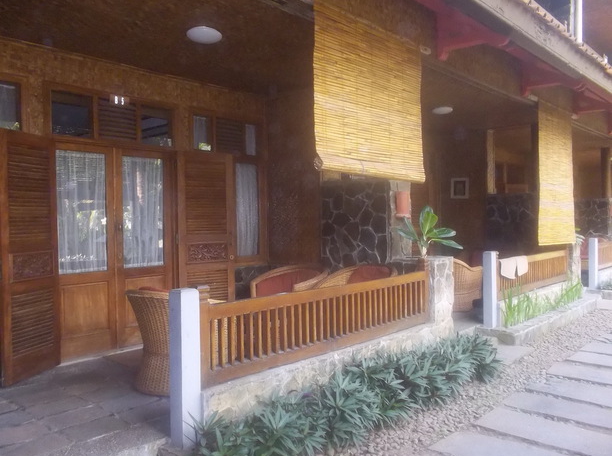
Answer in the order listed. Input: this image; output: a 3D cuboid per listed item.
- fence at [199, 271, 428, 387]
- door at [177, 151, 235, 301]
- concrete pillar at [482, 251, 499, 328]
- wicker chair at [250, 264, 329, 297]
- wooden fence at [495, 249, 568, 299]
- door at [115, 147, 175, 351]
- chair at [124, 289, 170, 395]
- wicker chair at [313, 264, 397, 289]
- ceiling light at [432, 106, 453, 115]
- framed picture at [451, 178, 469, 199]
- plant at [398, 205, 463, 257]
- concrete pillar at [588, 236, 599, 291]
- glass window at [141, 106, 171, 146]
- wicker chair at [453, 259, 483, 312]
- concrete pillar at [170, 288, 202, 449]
[{"bbox_3d":[0.253,0.740,4.278,2.640,0.533,0.070,-3,4,-44],"label":"fence"},{"bbox_3d":[-1.099,0.182,5.713,0.650,2.015,0.045,-1,1,-35],"label":"door"},{"bbox_3d":[2.200,0.725,6.118,0.130,0.903,0.130,0,1,44],"label":"concrete pillar"},{"bbox_3d":[-0.131,0.812,5.278,0.715,0.819,0.728,0,1,44],"label":"wicker chair"},{"bbox_3d":[3.202,0.605,7.172,0.070,0.520,2.691,0,1,44],"label":"wooden fence"},{"bbox_3d":[-1.659,0.236,5.333,0.622,2.009,0.060,-3,4,-44],"label":"door"},{"bbox_3d":[-1.062,0.891,4.287,0.680,0.800,0.670,-3,4,-44],"label":"chair"},{"bbox_3d":[0.482,0.808,5.000,0.715,0.819,0.728,0,1,44],"label":"wicker chair"},{"bbox_3d":[1.921,-1.653,7.220,0.290,0.085,0.290,0,3,0],"label":"ceiling light"},{"bbox_3d":[2.781,-0.708,9.266,0.338,0.369,0.030,0,1,44],"label":"framed picture"},{"bbox_3d":[1.310,0.037,5.400,0.590,0.560,0.560,0,3,0],"label":"plant"},{"bbox_3d":[5.155,0.637,9.227,0.130,0.903,0.130,0,1,44],"label":"concrete pillar"},{"bbox_3d":[-1.555,-1.072,5.359,0.367,0.408,0.050,-3,4,-44],"label":"glass window"},{"bbox_3d":[2.117,0.750,7.301,0.670,0.780,0.670,-3,4,-44],"label":"wicker chair"},{"bbox_3d":[-0.773,0.893,3.307,0.127,1.017,0.125,-3,4,-44],"label":"concrete pillar"}]

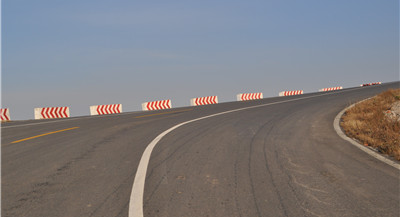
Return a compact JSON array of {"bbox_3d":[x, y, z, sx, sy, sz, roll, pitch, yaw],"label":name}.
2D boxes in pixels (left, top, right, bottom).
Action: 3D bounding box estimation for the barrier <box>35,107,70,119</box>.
[{"bbox_3d":[-8.270,0.240,28.000,0.500,0.610,2.000,-2,2,36],"label":"barrier"}]

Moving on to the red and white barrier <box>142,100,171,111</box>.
[{"bbox_3d":[-2.910,-0.200,33.800,2.000,0.610,0.500,-5,2,-39],"label":"red and white barrier"}]

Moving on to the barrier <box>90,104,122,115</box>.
[{"bbox_3d":[-5.820,0.090,31.100,0.500,0.610,2.000,-2,2,44],"label":"barrier"}]

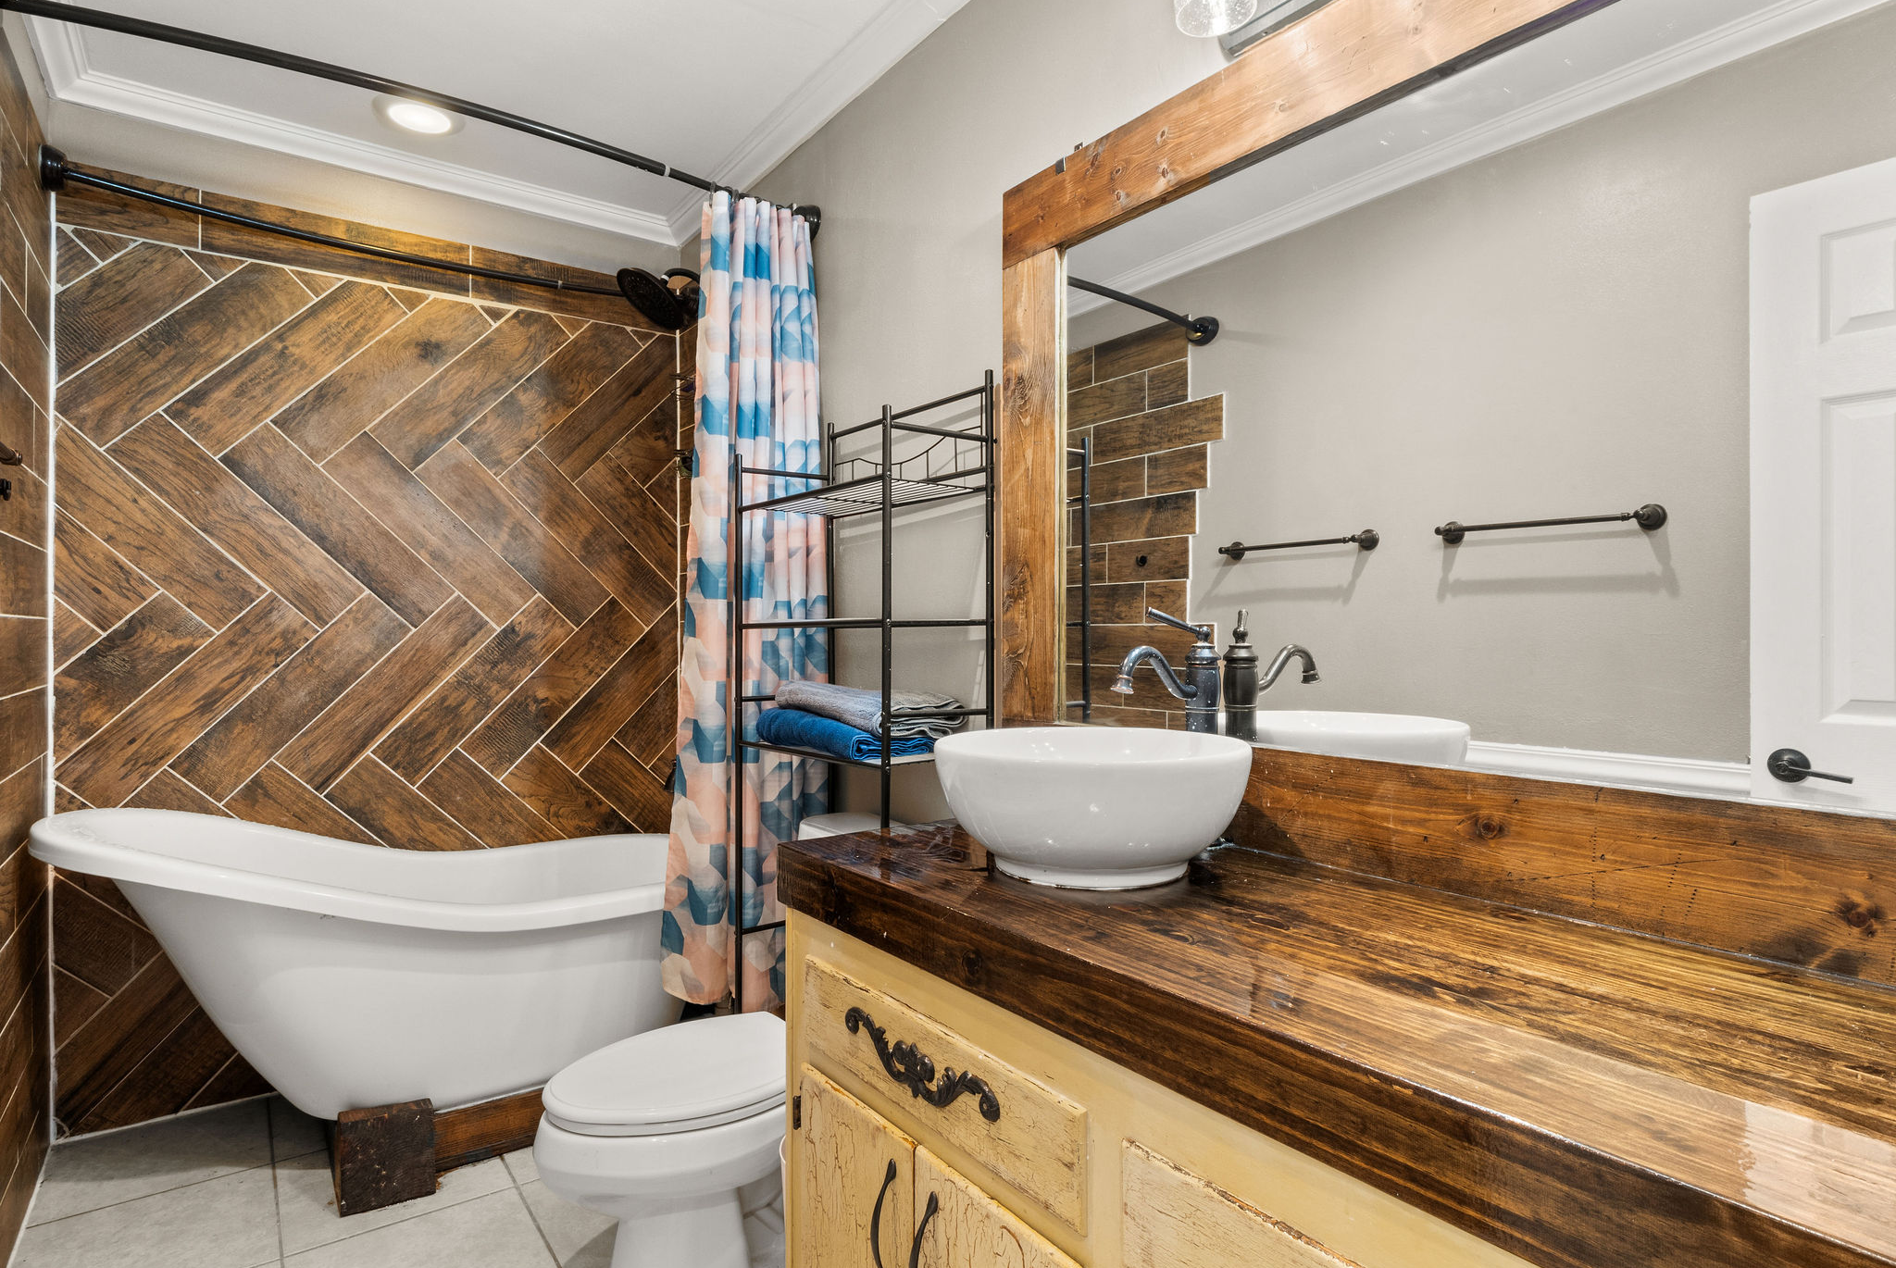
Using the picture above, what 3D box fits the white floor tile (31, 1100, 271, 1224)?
[{"bbox_3d":[-1.761,1.168,2.210,0.400,0.010,0.402,0,0,-36],"label":"white floor tile"}]

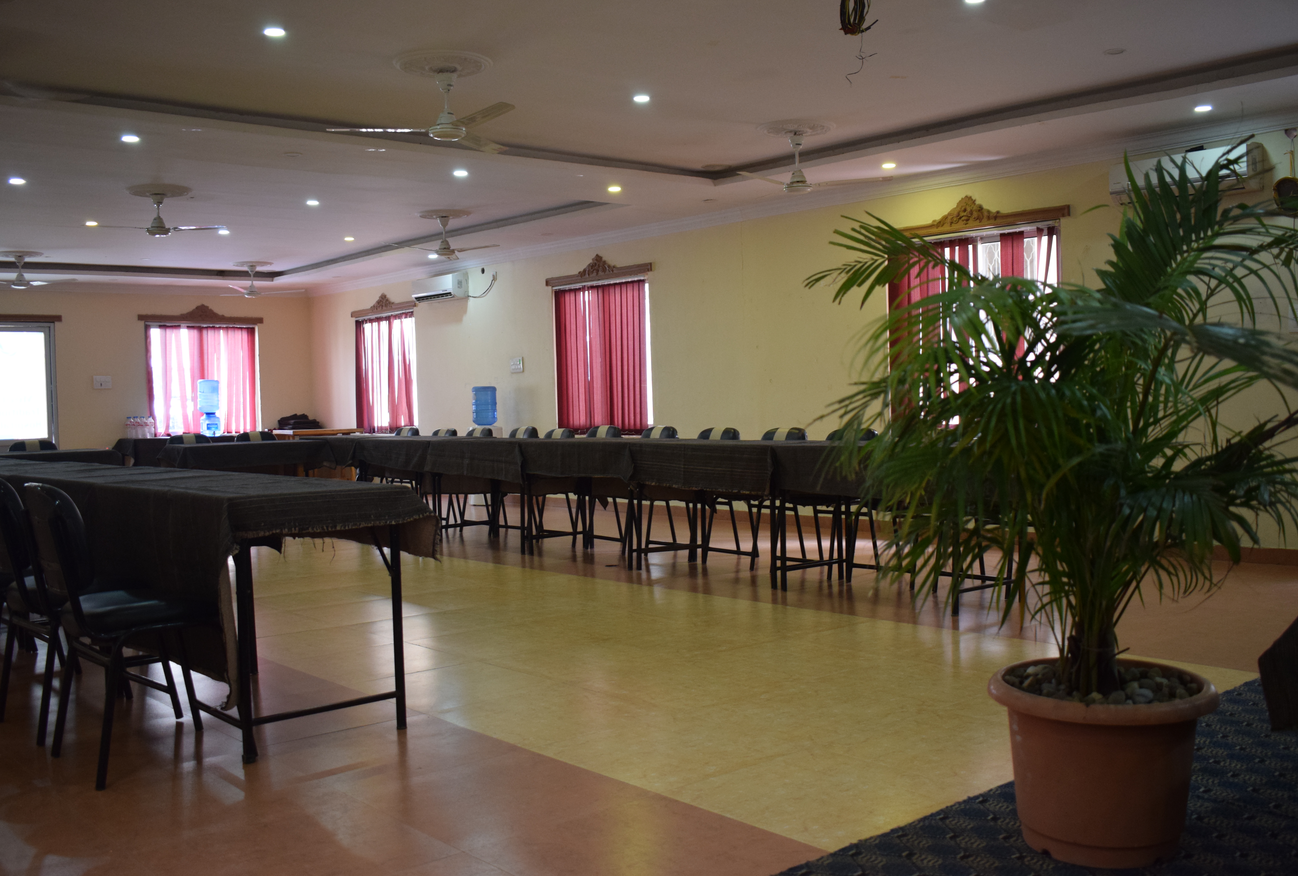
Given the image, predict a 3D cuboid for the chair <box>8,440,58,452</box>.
[{"bbox_3d":[-4.590,0.456,9.038,0.460,0.870,0.560,-3,3,-41],"label":"chair"}]

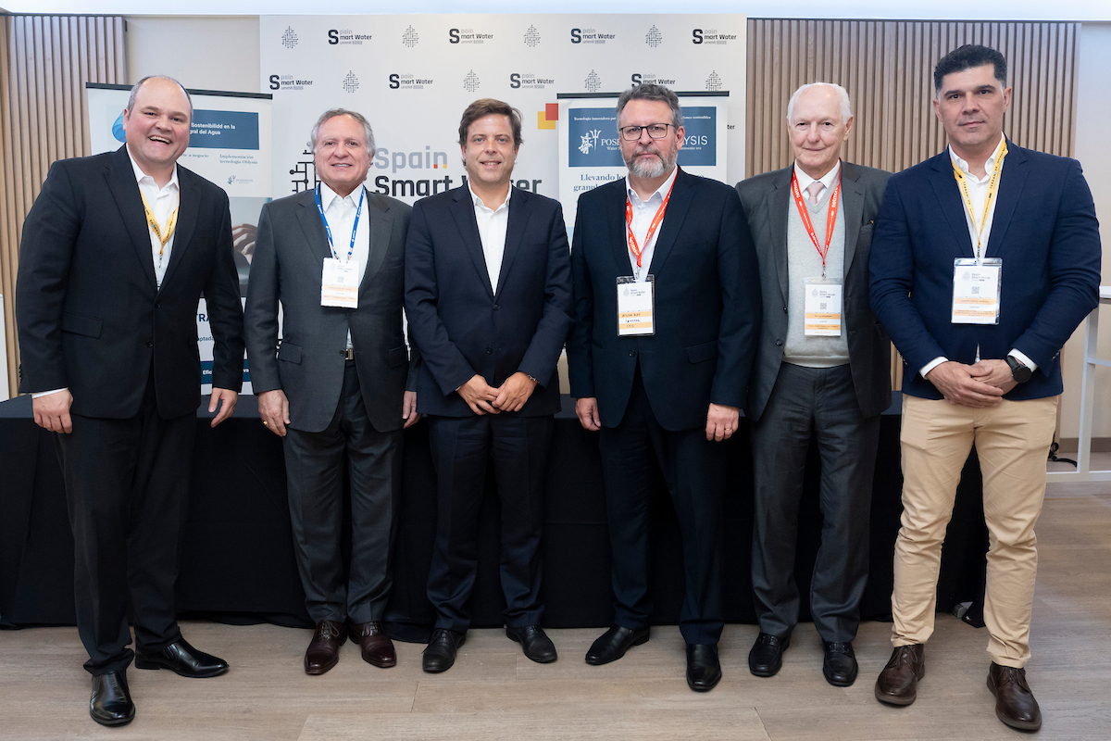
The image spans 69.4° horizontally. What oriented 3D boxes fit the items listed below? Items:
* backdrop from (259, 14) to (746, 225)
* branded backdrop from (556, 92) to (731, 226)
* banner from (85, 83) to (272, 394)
[{"bbox_3d":[-0.319,-0.774,5.082,3.000,2.861,0.100,0,5,0],"label":"backdrop"},{"bbox_3d":[0.424,-0.276,3.959,0.825,2.131,0.150,0,5,3],"label":"branded backdrop"},{"bbox_3d":[-1.771,-0.274,3.905,0.807,2.135,0.120,-2,5,-20],"label":"banner"}]

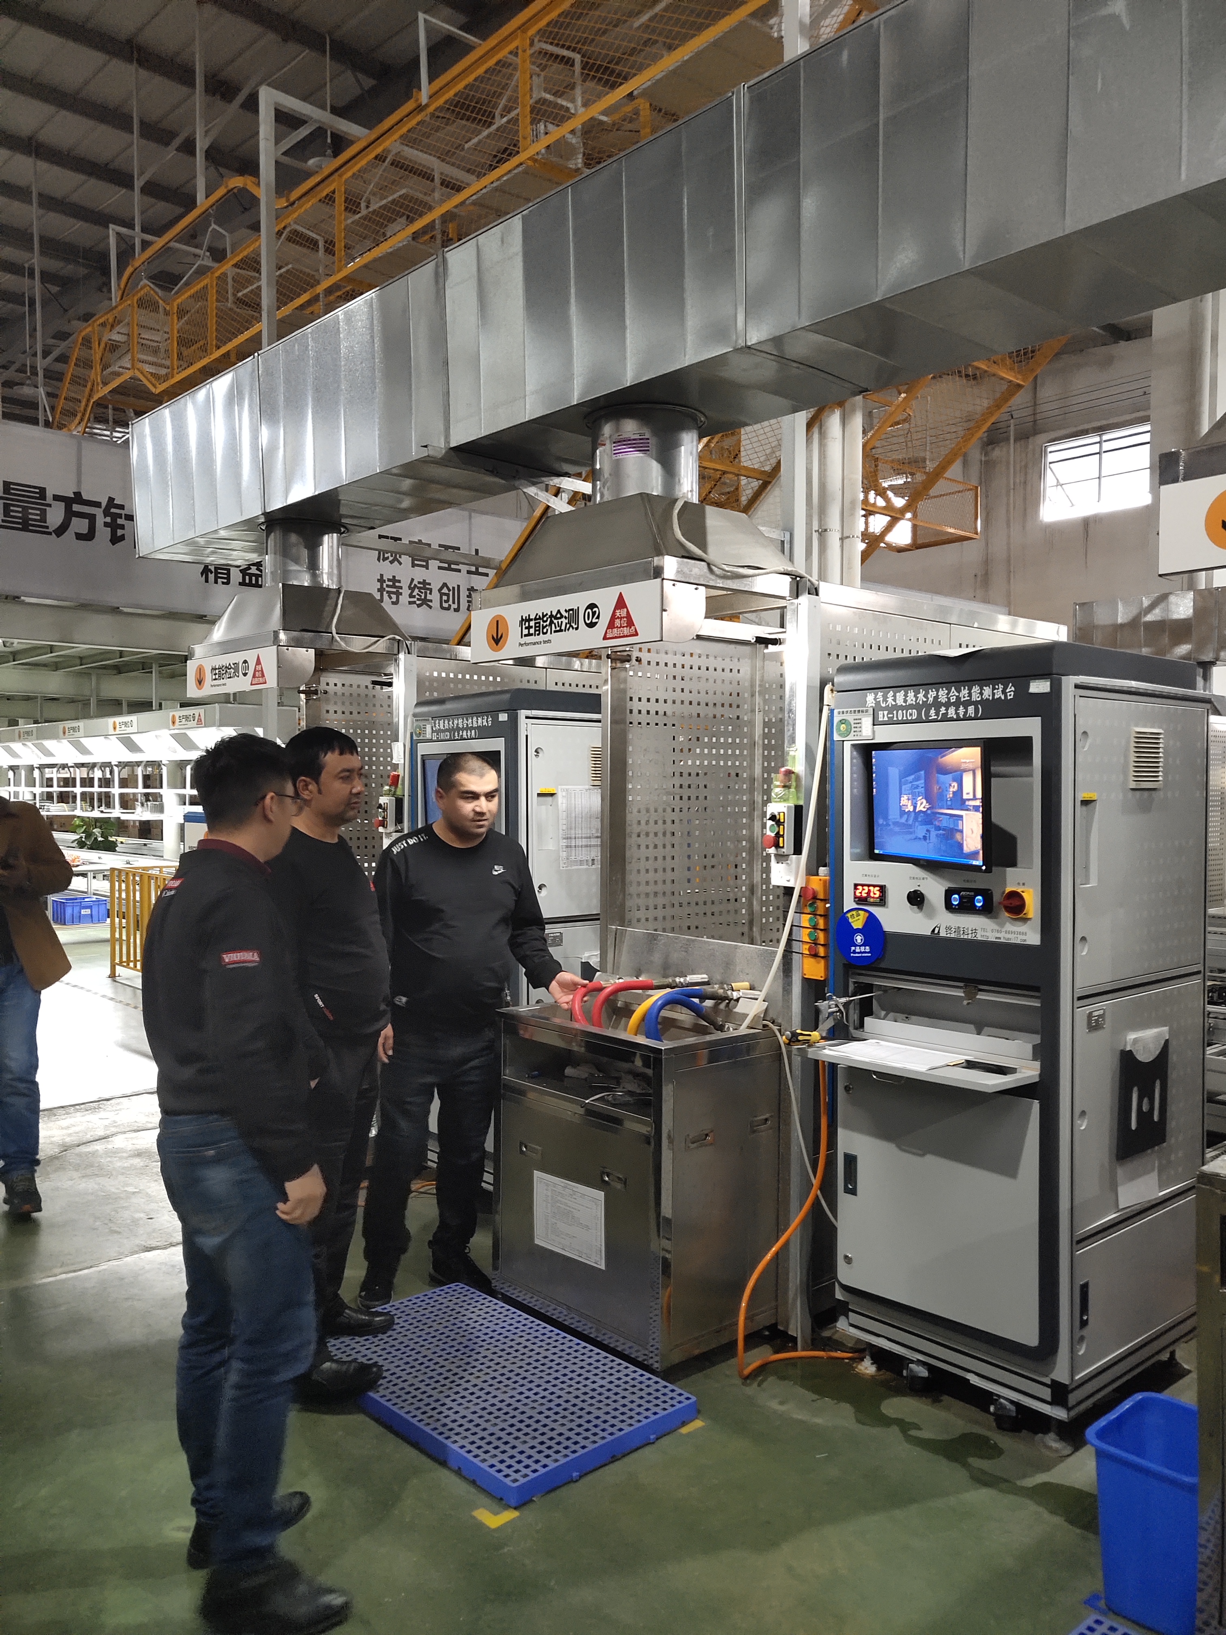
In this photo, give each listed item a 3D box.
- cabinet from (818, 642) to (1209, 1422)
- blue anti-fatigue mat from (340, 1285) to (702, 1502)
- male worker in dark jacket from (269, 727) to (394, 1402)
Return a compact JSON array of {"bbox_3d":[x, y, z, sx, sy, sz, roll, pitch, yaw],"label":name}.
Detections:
[{"bbox_3d":[1.064,0.526,3.761,0.810,1.880,0.700,-1,2,-43],"label":"cabinet"},{"bbox_3d":[-0.345,1.450,3.657,0.600,0.055,1.030,-1,1,-42],"label":"blue anti-fatigue mat"},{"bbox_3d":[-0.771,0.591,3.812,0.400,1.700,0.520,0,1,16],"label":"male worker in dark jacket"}]

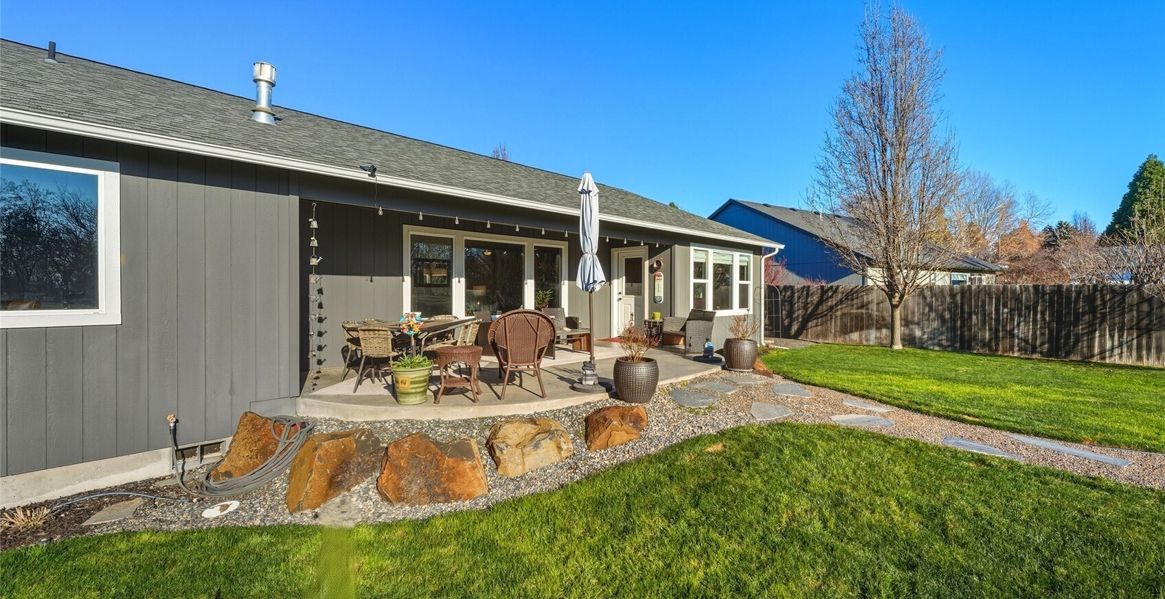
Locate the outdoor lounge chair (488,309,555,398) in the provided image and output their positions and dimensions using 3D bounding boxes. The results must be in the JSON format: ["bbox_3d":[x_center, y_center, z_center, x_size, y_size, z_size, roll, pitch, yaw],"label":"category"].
[{"bbox_3d":[-0.700,0.577,5.500,0.750,0.940,0.880,0,1,-9],"label":"outdoor lounge chair"}]

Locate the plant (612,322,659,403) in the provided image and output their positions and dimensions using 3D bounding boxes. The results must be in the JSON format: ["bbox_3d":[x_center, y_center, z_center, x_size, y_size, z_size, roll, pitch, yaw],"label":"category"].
[{"bbox_3d":[0.612,0.700,5.530,0.520,0.880,0.520,0,1,6],"label":"plant"}]

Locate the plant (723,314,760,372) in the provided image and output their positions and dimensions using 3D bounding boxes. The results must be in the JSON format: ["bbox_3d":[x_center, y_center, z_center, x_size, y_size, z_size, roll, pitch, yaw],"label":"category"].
[{"bbox_3d":[2.450,0.663,7.500,0.520,0.880,0.520,0,1,18],"label":"plant"}]

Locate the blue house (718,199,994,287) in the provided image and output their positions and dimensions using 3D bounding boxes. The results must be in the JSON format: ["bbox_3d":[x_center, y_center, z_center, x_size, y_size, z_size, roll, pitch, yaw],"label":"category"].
[{"bbox_3d":[11.450,-1.550,24.500,11.800,5.750,12.100,-1,1,-33],"label":"blue house"}]

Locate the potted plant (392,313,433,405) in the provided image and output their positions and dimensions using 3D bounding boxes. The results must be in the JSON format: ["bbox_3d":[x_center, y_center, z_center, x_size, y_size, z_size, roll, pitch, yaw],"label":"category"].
[{"bbox_3d":[-1.754,0.598,5.000,0.430,0.910,0.430,0,1,-19],"label":"potted plant"}]

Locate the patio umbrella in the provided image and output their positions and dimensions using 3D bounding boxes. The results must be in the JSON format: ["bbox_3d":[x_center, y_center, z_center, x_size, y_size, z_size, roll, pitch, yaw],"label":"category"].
[{"bbox_3d":[0.080,-0.220,5.670,0.420,2.530,0.420,0,1,0],"label":"patio umbrella"}]

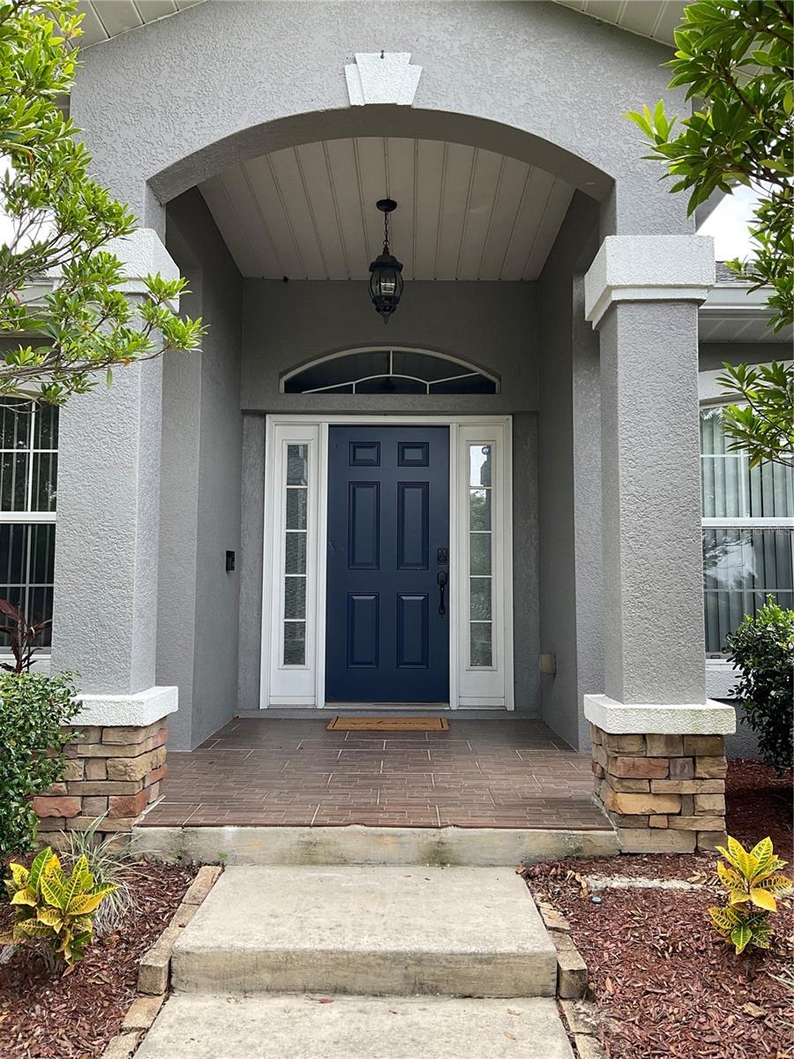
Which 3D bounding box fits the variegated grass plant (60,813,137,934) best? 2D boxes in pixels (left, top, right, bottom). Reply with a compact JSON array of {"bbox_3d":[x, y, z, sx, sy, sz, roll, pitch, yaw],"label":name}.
[{"bbox_3d":[-0.938,1.067,2.848,0.290,0.310,0.310,0,-5,1],"label":"variegated grass plant"}]

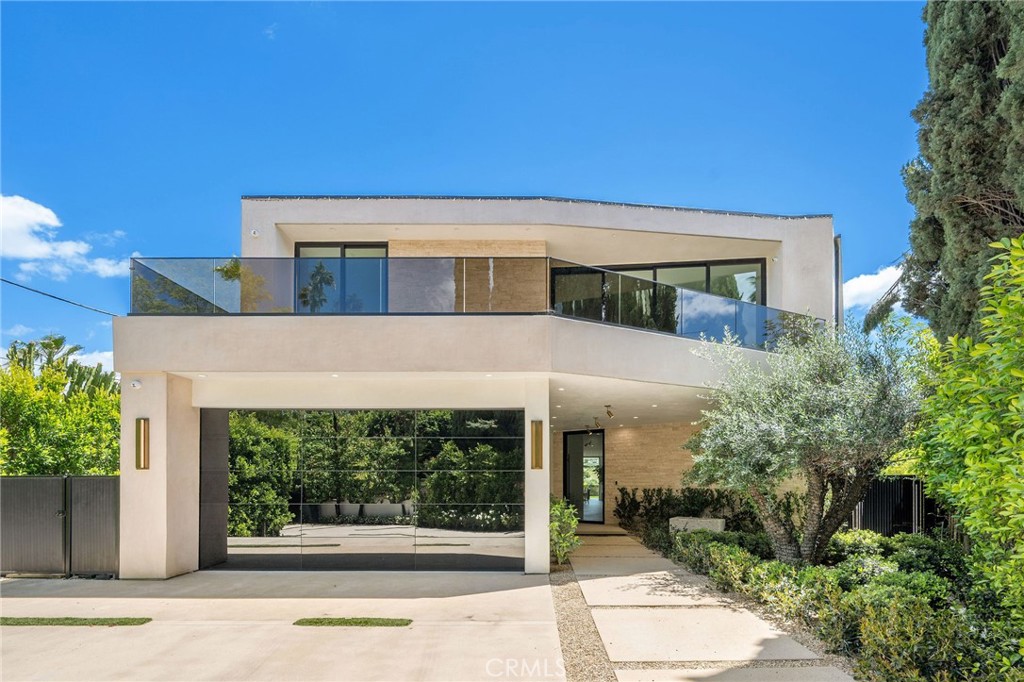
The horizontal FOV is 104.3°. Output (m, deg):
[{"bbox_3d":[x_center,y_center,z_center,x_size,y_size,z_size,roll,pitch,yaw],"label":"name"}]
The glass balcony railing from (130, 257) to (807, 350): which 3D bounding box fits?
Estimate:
[{"bbox_3d":[0.250,-0.500,7.150,12.000,1.050,2.400,0,-5,0],"label":"glass balcony railing"}]

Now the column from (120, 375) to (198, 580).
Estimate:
[{"bbox_3d":[-5.580,2.090,6.320,0.720,3.100,0.580,0,-5,0],"label":"column"}]

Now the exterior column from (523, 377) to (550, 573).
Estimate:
[{"bbox_3d":[0.420,2.160,6.520,0.400,3.120,0.450,0,-5,0],"label":"exterior column"}]

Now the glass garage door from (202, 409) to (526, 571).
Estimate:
[{"bbox_3d":[-2.430,2.460,6.570,5.400,2.680,0.120,0,-5,0],"label":"glass garage door"}]

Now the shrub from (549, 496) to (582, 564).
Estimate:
[{"bbox_3d":[0.920,3.320,7.000,0.620,1.200,0.600,0,-5,0],"label":"shrub"}]

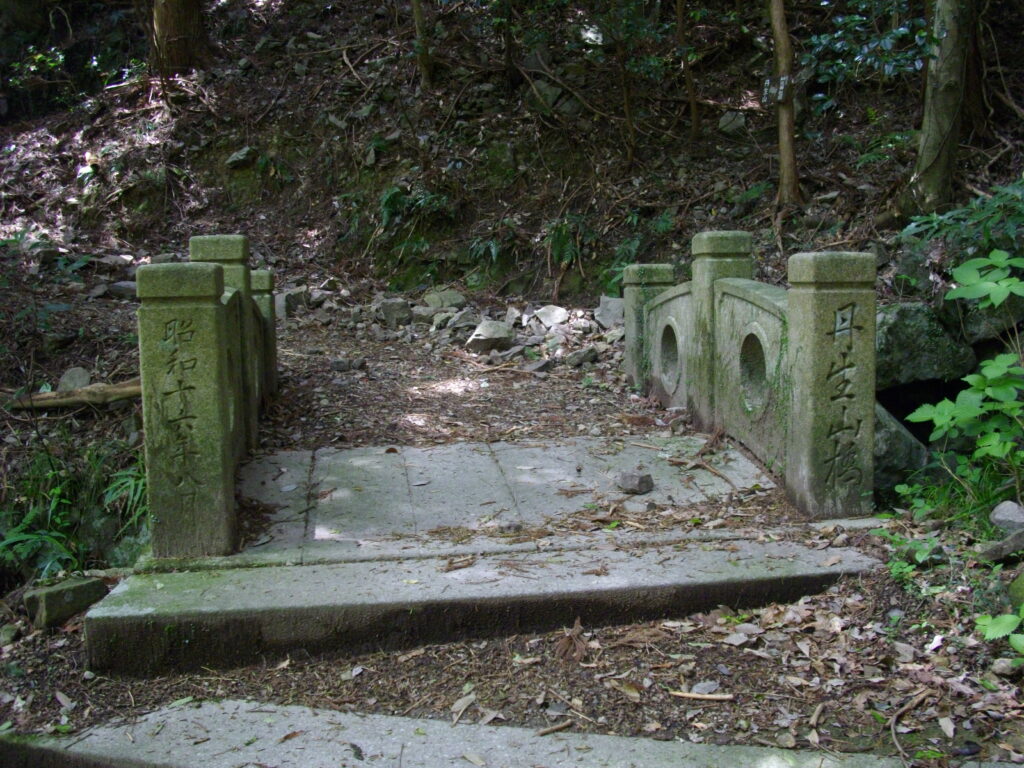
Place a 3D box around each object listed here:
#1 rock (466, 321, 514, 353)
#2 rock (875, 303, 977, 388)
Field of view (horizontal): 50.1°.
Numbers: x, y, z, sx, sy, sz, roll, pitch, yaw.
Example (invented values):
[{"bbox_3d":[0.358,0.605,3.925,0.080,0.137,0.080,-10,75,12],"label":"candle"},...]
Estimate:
[{"bbox_3d":[-0.171,-0.360,8.304,0.364,0.233,0.280,-1,6,-1],"label":"rock"},{"bbox_3d":[2.220,-0.216,5.992,0.600,0.460,0.450,1,7,19],"label":"rock"}]

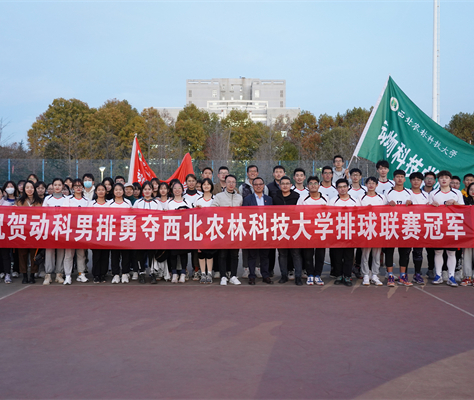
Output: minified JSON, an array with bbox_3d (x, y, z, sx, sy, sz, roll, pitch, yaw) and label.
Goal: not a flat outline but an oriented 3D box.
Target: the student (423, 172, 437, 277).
[{"bbox_3d":[3.393,0.432,8.766,0.500,1.846,0.360,0,1,5],"label":"student"}]

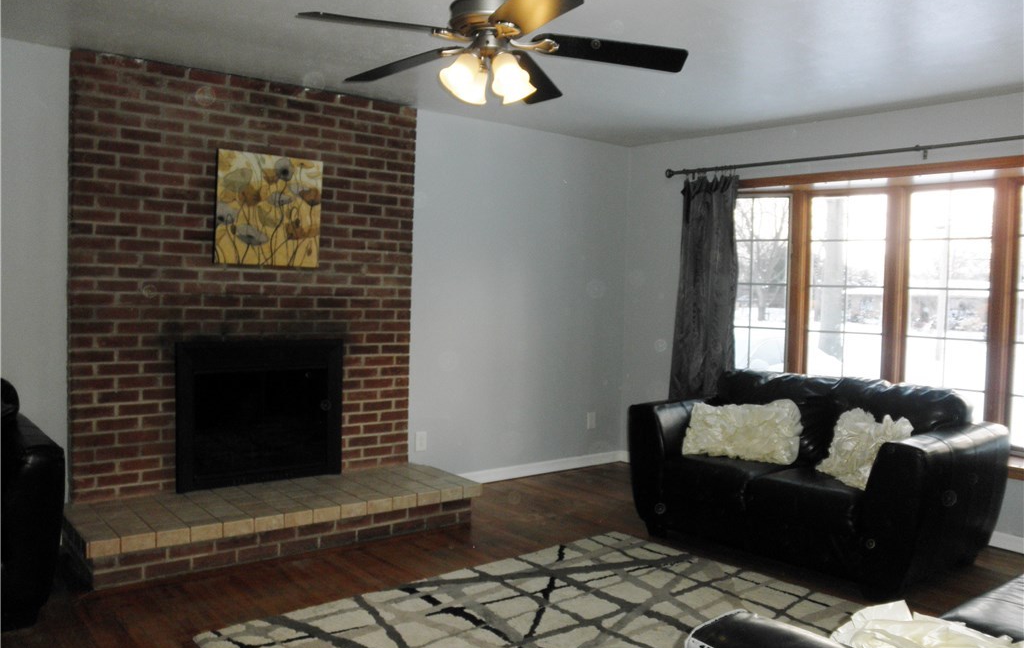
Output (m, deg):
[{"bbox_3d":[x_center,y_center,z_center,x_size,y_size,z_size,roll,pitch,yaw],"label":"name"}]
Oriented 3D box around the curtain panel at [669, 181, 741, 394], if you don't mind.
[{"bbox_3d":[1.327,0.041,5.792,0.110,2.120,0.550,-1,3,-42],"label":"curtain panel"}]

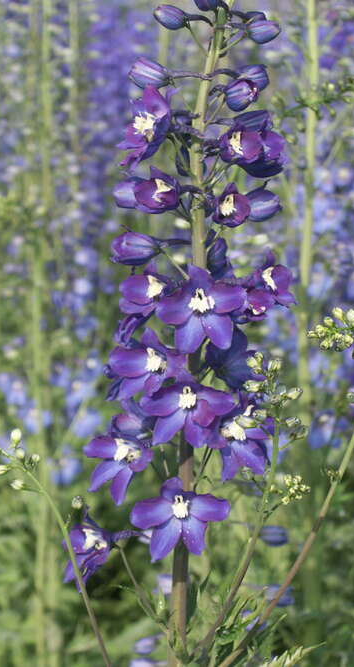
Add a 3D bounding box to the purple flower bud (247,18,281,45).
[{"bbox_3d":[0.049,-0.168,1.040,0.019,0.014,0.014,-6,5,15],"label":"purple flower bud"}]

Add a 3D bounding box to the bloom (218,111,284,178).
[{"bbox_3d":[0.041,-0.105,1.035,0.033,0.037,0.029,-4,4,-30],"label":"bloom"}]

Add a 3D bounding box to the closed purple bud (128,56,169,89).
[{"bbox_3d":[-0.016,-0.151,1.078,0.023,0.015,0.015,13,4,-12],"label":"closed purple bud"}]

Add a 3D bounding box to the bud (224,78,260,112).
[{"bbox_3d":[0.037,-0.136,1.070,0.021,0.017,0.017,14,14,34],"label":"bud"}]

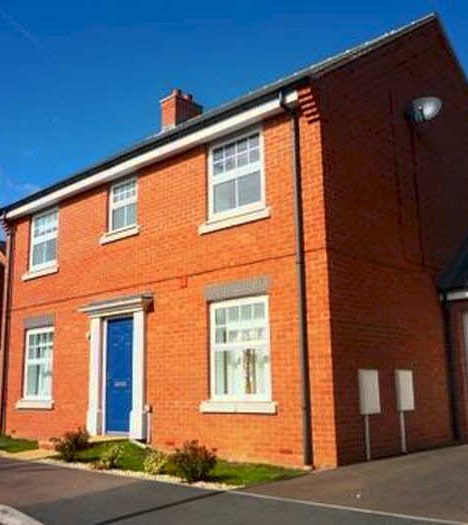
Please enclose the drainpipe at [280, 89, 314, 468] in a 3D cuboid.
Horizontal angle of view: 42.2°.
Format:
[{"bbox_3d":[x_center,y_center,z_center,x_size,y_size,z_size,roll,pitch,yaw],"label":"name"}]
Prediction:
[{"bbox_3d":[0.832,0.106,8.042,0.091,4.969,0.273,-12,-15,43],"label":"drainpipe"}]

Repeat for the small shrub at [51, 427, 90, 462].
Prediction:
[{"bbox_3d":[-2.287,2.533,8.568,0.506,0.490,0.506,2,-11,-14],"label":"small shrub"}]

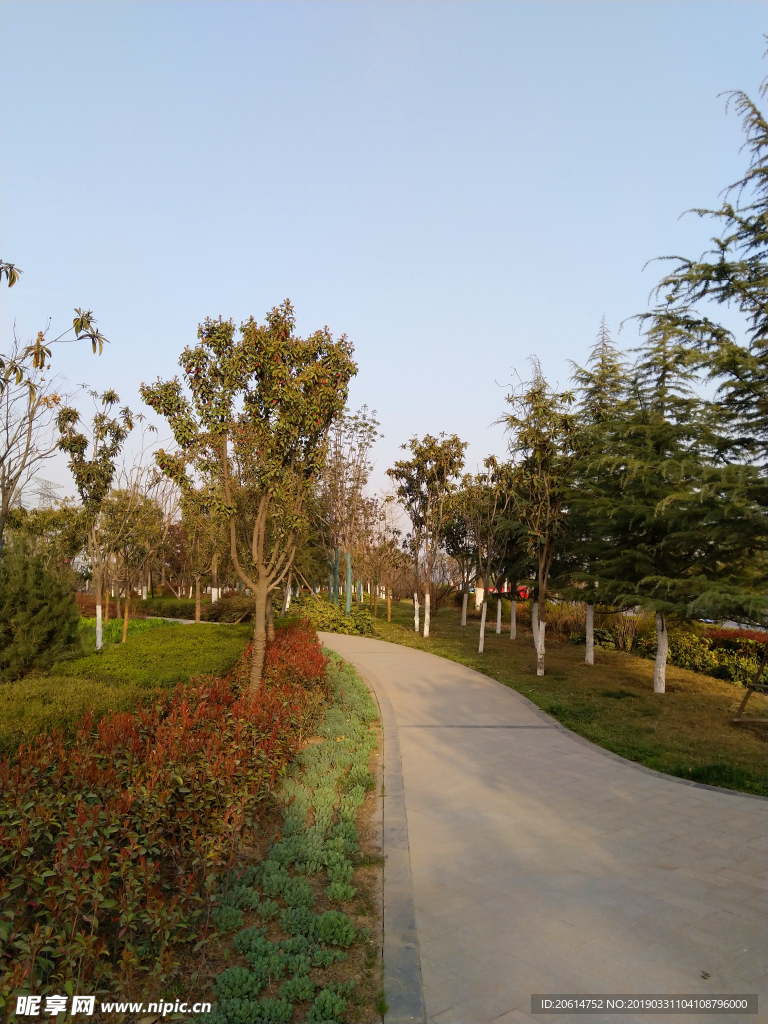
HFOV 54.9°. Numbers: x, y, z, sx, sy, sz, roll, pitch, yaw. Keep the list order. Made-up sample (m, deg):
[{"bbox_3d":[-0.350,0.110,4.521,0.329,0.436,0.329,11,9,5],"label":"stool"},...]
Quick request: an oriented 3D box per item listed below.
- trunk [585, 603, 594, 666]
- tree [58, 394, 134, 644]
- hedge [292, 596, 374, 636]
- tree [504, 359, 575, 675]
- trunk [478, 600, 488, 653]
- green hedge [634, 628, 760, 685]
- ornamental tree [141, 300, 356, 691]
[{"bbox_3d":[3.667,2.171,13.200,0.155,1.104,0.150,0,-5,0],"label":"trunk"},{"bbox_3d":[-5.635,0.202,14.438,1.463,5.245,1.346,0,-5,0],"label":"tree"},{"bbox_3d":[-1.600,3.063,22.116,2.500,0.900,2.400,0,-5,0],"label":"hedge"},{"bbox_3d":[2.516,0.032,11.969,1.087,5.148,1.000,0,-5,0],"label":"tree"},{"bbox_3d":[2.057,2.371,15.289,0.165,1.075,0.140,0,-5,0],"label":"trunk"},{"bbox_3d":[5.600,2.299,12.245,1.000,0.680,4.200,0,-5,0],"label":"green hedge"},{"bbox_3d":[-1.345,0.019,7.327,2.059,4.355,1.894,0,-5,0],"label":"ornamental tree"}]

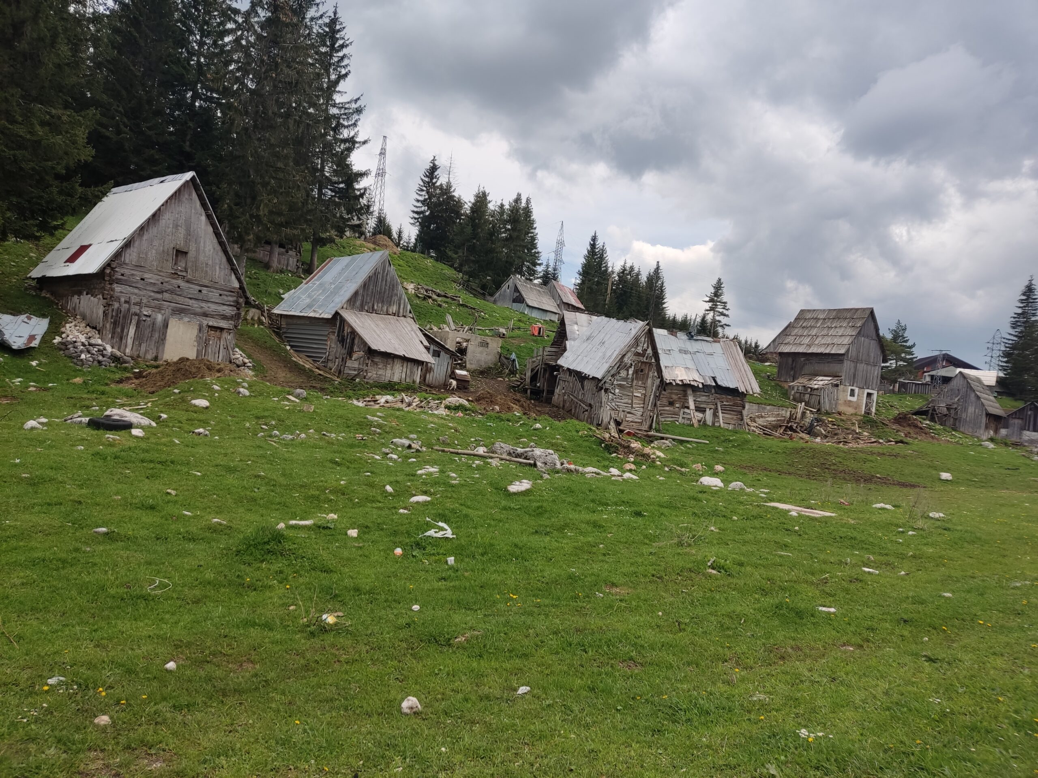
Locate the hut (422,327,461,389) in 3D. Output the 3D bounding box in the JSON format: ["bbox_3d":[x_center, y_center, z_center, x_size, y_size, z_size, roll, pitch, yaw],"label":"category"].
[{"bbox_3d":[-4.487,-1.497,35.337,2.535,2.631,2.800,7,0,-40],"label":"hut"}]

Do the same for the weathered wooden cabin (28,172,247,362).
[{"bbox_3d":[-15.832,-5.155,31.299,8.231,7.069,5.938,7,0,42],"label":"weathered wooden cabin"}]

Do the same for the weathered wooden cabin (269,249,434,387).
[{"bbox_3d":[-7.845,-3.627,36.520,4.677,5.958,7.722,7,0,-40],"label":"weathered wooden cabin"}]

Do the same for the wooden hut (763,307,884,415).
[{"bbox_3d":[23.322,-2.270,56.873,4.799,7.642,6.625,7,0,-31],"label":"wooden hut"}]

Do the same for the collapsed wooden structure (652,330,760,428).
[{"bbox_3d":[6.986,-0.441,30.903,4.158,3.648,3.938,7,0,-17],"label":"collapsed wooden structure"}]

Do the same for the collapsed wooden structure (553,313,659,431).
[{"bbox_3d":[3.744,-0.621,30.229,3.248,4.417,2.900,7,0,-33],"label":"collapsed wooden structure"}]

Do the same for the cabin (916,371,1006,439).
[{"bbox_3d":[30.983,1.113,52.892,4.335,4.352,4.938,7,0,-45],"label":"cabin"}]

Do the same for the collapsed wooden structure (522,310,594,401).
[{"bbox_3d":[2.315,-1.321,32.734,3.900,3.955,3.400,7,0,-20],"label":"collapsed wooden structure"}]

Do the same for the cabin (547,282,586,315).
[{"bbox_3d":[5.040,-10.332,90.580,3.943,4.473,5.907,7,0,30],"label":"cabin"}]

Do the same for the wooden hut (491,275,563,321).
[{"bbox_3d":[0.930,-9.113,76.737,4.392,3.744,6.517,7,0,33],"label":"wooden hut"}]

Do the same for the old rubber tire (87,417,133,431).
[{"bbox_3d":[-6.173,0.535,11.300,0.610,0.170,0.610,7,0,-29],"label":"old rubber tire"}]

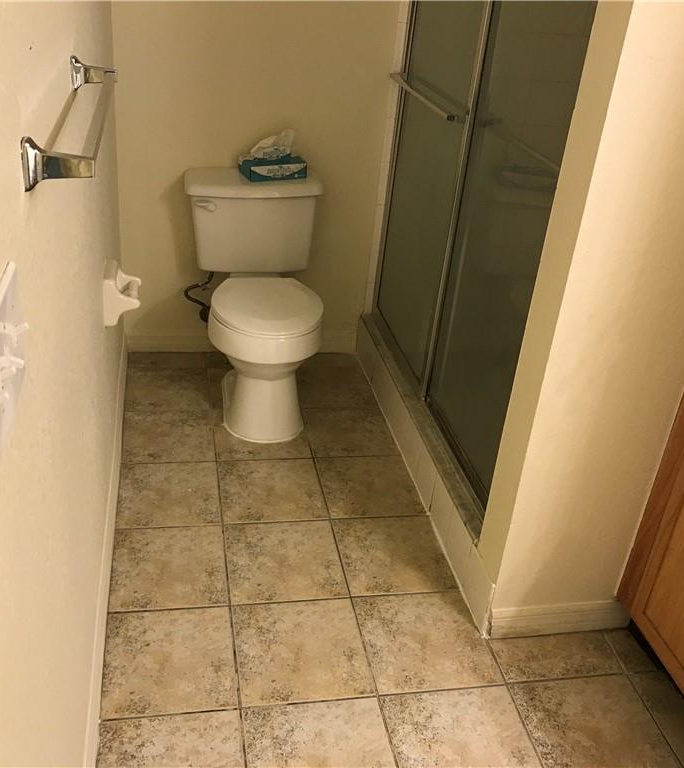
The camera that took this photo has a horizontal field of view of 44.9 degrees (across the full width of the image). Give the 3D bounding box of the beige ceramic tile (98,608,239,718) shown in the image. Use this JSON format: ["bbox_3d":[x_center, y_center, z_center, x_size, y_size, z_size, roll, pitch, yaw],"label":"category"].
[{"bbox_3d":[-0.395,0.630,1.893,0.294,0.010,0.300,-1,30,-12],"label":"beige ceramic tile"}]

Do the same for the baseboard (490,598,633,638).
[{"bbox_3d":[0.556,0.589,2.077,0.381,0.088,0.014,-1,30,-12],"label":"baseboard"}]

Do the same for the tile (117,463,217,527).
[{"bbox_3d":[-0.507,0.323,2.411,0.294,0.010,0.300,-1,30,-12],"label":"tile"}]

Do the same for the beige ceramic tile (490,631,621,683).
[{"bbox_3d":[0.524,0.669,2.029,0.306,0.010,0.136,-1,30,-12],"label":"beige ceramic tile"}]

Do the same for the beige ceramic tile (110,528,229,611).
[{"bbox_3d":[-0.451,0.477,2.152,0.294,0.010,0.300,-1,30,-12],"label":"beige ceramic tile"}]

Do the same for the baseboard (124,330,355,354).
[{"bbox_3d":[-0.373,-0.163,3.226,0.899,0.088,0.014,-1,30,-12],"label":"baseboard"}]

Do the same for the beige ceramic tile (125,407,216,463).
[{"bbox_3d":[-0.566,0.172,2.697,0.290,0.010,0.306,-1,30,-12],"label":"beige ceramic tile"}]

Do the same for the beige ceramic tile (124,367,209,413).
[{"bbox_3d":[-0.624,0.017,2.960,0.290,0.010,0.306,-1,30,-12],"label":"beige ceramic tile"}]

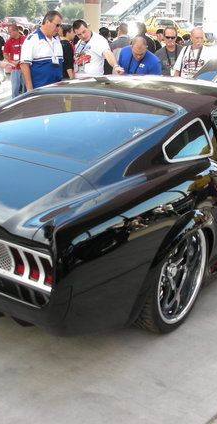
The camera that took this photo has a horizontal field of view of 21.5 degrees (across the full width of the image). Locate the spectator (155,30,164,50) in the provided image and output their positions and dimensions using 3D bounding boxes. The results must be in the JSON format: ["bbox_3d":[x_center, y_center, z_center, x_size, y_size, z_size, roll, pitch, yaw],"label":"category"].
[{"bbox_3d":[0.897,-2.454,10.558,0.360,1.770,0.520,-8,19,-29],"label":"spectator"}]

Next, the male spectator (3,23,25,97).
[{"bbox_3d":[-1.602,-2.322,9.852,0.540,1.750,0.380,12,19,28],"label":"male spectator"}]

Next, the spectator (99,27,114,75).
[{"bbox_3d":[-0.073,-2.235,9.753,0.360,1.750,0.540,-13,23,-41],"label":"spectator"}]

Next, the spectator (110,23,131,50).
[{"bbox_3d":[0.213,-2.831,11.473,0.540,1.820,0.380,-9,20,-29],"label":"spectator"}]

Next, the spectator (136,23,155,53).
[{"bbox_3d":[0.659,-2.710,11.073,0.540,1.820,0.380,-4,18,-17],"label":"spectator"}]

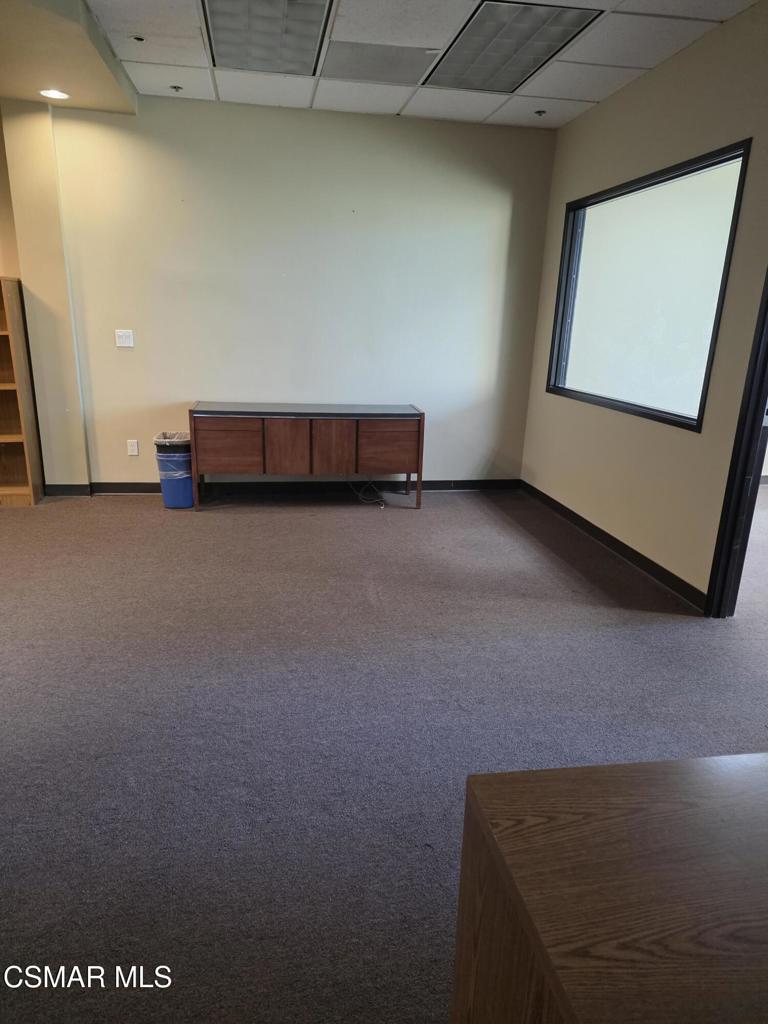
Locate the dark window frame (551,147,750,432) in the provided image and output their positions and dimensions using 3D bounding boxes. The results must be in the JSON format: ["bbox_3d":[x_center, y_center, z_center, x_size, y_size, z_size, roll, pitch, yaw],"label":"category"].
[{"bbox_3d":[1.466,-1.279,4.083,0.100,1.308,1.937,-1,16,-10],"label":"dark window frame"}]

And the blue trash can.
[{"bbox_3d":[-1.475,-0.300,4.889,0.262,0.502,0.345,-1,16,-10],"label":"blue trash can"}]

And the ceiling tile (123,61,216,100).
[{"bbox_3d":[-1.291,-2.651,4.175,0.506,0.020,0.657,-1,16,-10],"label":"ceiling tile"}]

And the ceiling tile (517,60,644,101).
[{"bbox_3d":[1.141,-2.516,3.973,0.558,0.020,0.610,-1,16,-10],"label":"ceiling tile"}]

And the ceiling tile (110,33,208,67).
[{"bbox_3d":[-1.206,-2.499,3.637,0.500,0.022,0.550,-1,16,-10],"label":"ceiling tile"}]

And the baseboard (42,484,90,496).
[{"bbox_3d":[-2.345,-0.160,5.033,0.310,0.098,0.015,-1,16,-10],"label":"baseboard"}]

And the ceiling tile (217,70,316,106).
[{"bbox_3d":[-0.741,-2.670,4.288,0.615,0.022,0.630,-1,16,-10],"label":"ceiling tile"}]

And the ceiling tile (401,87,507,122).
[{"bbox_3d":[0.460,-2.682,4.474,0.610,0.020,0.657,-1,16,-10],"label":"ceiling tile"}]

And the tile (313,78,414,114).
[{"bbox_3d":[-0.141,-2.671,4.372,0.610,0.020,0.657,-1,16,-10],"label":"tile"}]

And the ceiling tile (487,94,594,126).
[{"bbox_3d":[1.035,-2.692,4.572,0.558,0.020,0.657,-1,16,-10],"label":"ceiling tile"}]

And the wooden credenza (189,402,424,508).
[{"bbox_3d":[-0.554,-0.413,5.013,1.620,0.710,0.448,-1,16,-10],"label":"wooden credenza"}]

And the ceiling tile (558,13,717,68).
[{"bbox_3d":[1.242,-2.351,3.404,0.550,0.022,0.610,-1,16,-10],"label":"ceiling tile"}]

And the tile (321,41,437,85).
[{"bbox_3d":[-0.035,-2.495,3.772,0.610,0.020,0.610,-1,16,-10],"label":"tile"}]

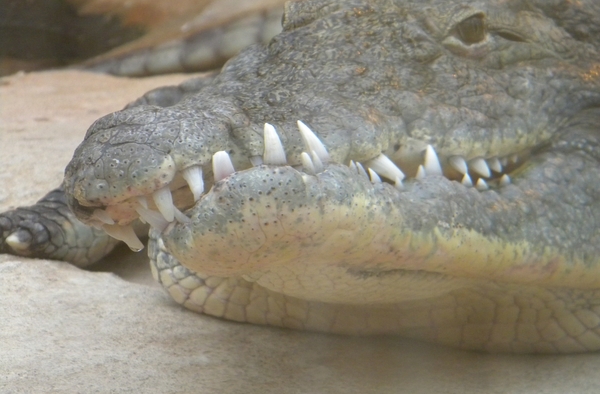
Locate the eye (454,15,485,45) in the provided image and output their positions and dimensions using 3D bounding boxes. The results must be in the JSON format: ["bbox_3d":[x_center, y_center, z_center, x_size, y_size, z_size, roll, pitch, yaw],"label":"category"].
[{"bbox_3d":[0.140,-0.137,2.108,0.026,0.025,0.021,-1,10,-6],"label":"eye"}]

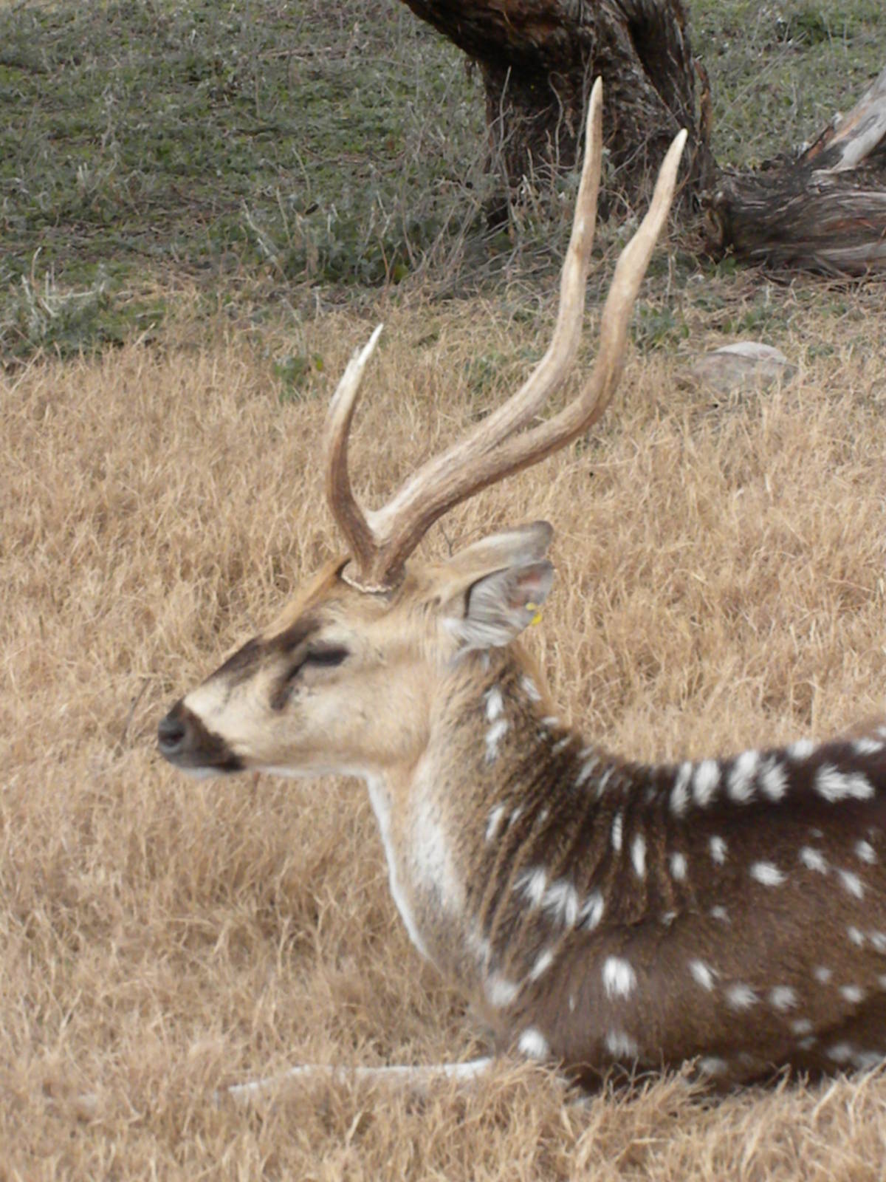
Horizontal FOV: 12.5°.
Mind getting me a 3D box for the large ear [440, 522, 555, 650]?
[{"bbox_3d":[0.057,-0.006,4.230,0.115,0.118,0.100,-2,12,-9],"label":"large ear"}]

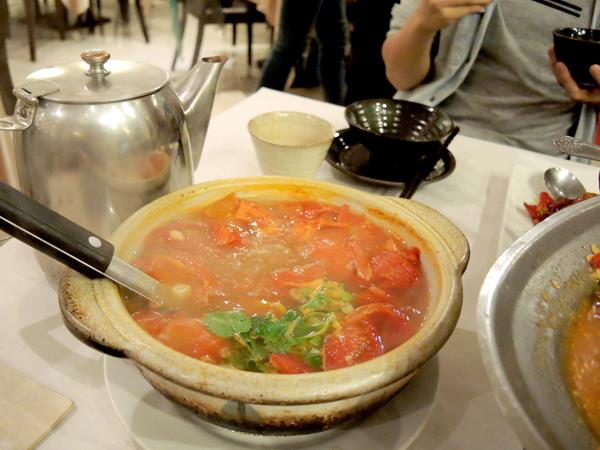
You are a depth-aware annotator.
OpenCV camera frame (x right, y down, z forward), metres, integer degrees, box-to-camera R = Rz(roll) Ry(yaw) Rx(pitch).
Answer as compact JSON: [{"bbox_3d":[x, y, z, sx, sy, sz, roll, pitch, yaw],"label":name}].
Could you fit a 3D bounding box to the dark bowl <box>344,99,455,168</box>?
[{"bbox_3d":[0.103,-0.091,0.570,0.117,0.054,0.117,5,33,0],"label":"dark bowl"}]

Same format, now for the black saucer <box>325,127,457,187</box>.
[{"bbox_3d":[0.095,-0.072,0.581,0.148,0.020,0.148,3,34,-2],"label":"black saucer"}]

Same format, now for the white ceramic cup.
[{"bbox_3d":[-0.010,-0.068,0.522,0.086,0.063,0.086,3,34,-2],"label":"white ceramic cup"}]

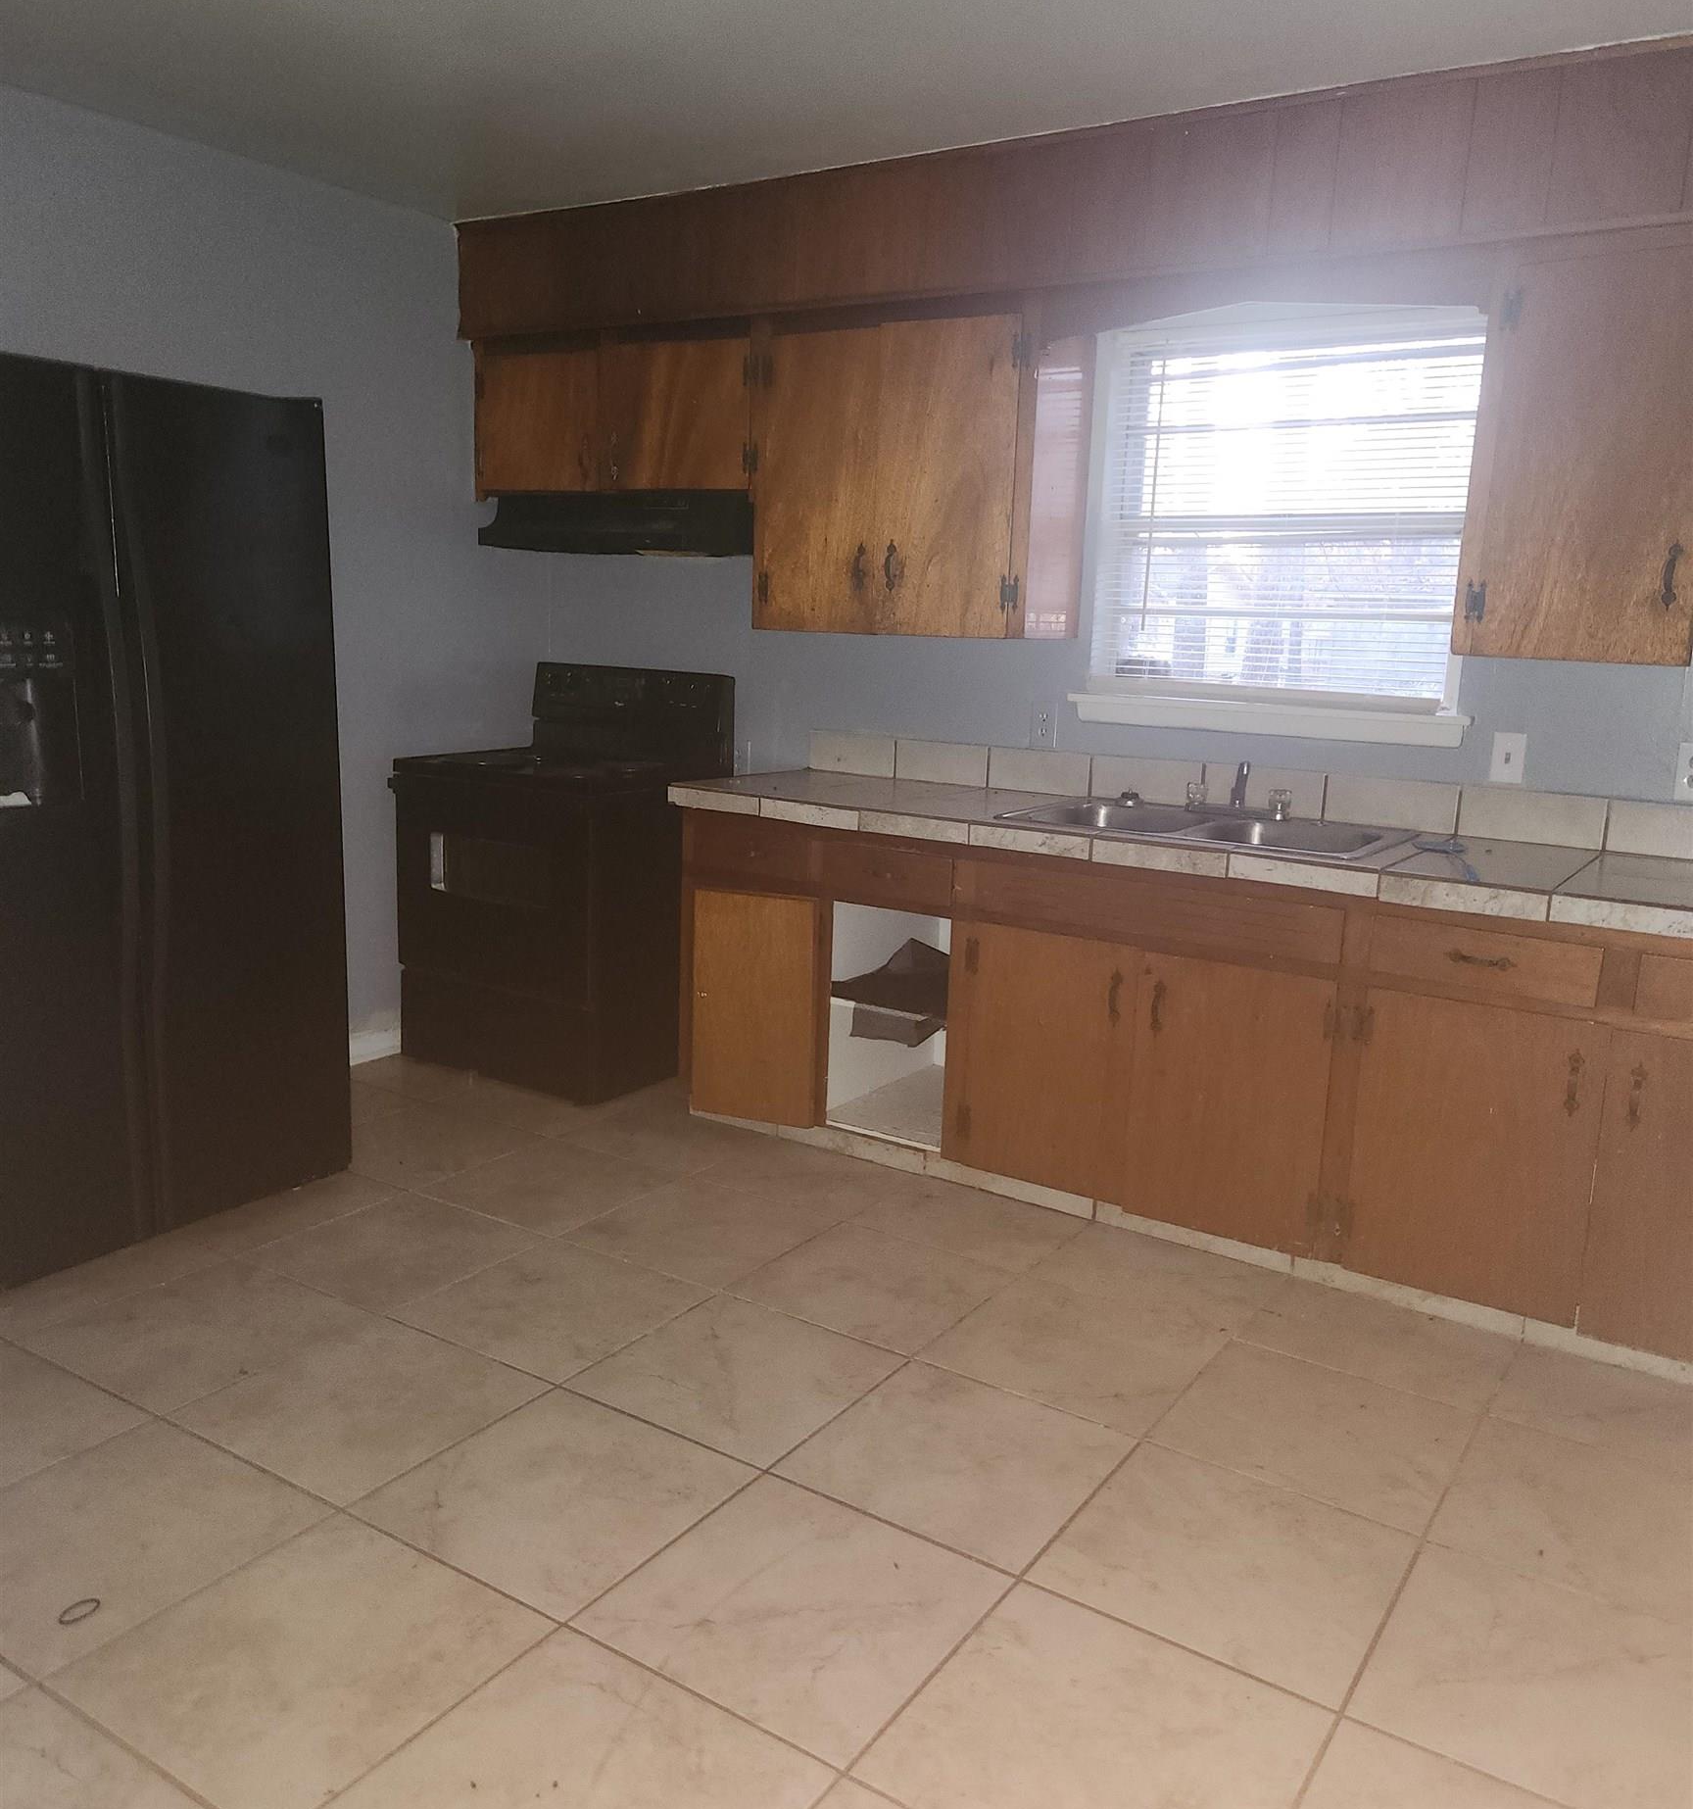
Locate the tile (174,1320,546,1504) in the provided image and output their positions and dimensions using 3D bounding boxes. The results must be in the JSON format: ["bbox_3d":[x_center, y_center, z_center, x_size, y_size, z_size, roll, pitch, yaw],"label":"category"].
[{"bbox_3d":[-0.821,0.852,2.558,0.447,0.010,0.447,9,13,33],"label":"tile"}]

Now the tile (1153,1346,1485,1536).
[{"bbox_3d":[0.808,0.897,2.572,0.447,0.010,0.447,9,13,33],"label":"tile"}]

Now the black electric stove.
[{"bbox_3d":[-0.840,-0.110,4.464,0.773,1.157,0.655,9,13,33],"label":"black electric stove"}]

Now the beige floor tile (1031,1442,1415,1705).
[{"bbox_3d":[0.559,0.961,2.200,0.447,0.010,0.447,9,13,33],"label":"beige floor tile"}]

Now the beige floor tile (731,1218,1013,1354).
[{"bbox_3d":[0.055,0.781,3.058,0.447,0.010,0.447,9,13,33],"label":"beige floor tile"}]

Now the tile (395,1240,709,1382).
[{"bbox_3d":[-0.572,0.788,2.929,0.447,0.010,0.447,9,13,33],"label":"tile"}]

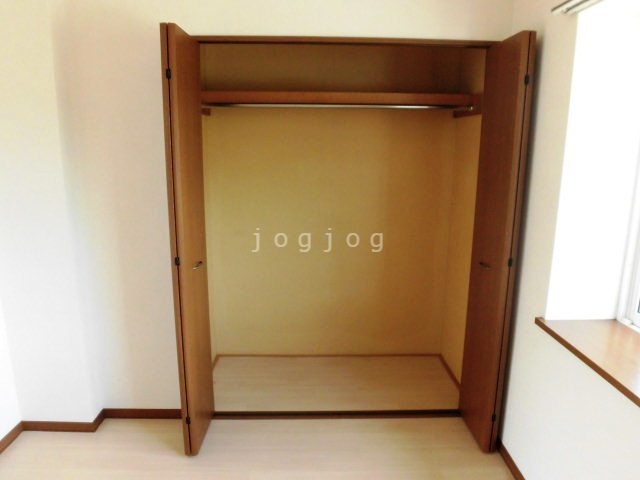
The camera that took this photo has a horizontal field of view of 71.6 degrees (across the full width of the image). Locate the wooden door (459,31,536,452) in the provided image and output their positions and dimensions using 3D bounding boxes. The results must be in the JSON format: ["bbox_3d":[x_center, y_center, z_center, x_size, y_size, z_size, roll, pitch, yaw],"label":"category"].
[{"bbox_3d":[0.848,0.064,2.193,0.066,1.975,0.350,0,11,-3],"label":"wooden door"}]

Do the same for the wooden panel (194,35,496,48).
[{"bbox_3d":[0.127,-0.949,2.146,1.500,0.033,0.060,0,11,-1],"label":"wooden panel"}]

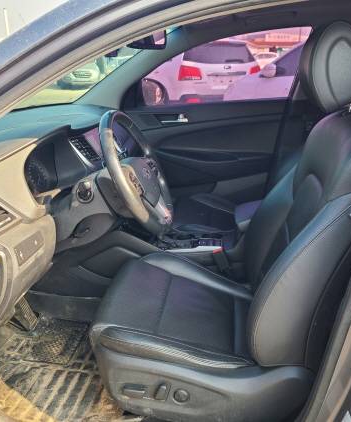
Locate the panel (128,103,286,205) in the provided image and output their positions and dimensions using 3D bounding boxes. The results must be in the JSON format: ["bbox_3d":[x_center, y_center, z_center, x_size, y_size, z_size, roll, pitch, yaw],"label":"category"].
[{"bbox_3d":[0.107,-0.273,2.251,0.900,0.640,0.130,2,20,7],"label":"panel"}]

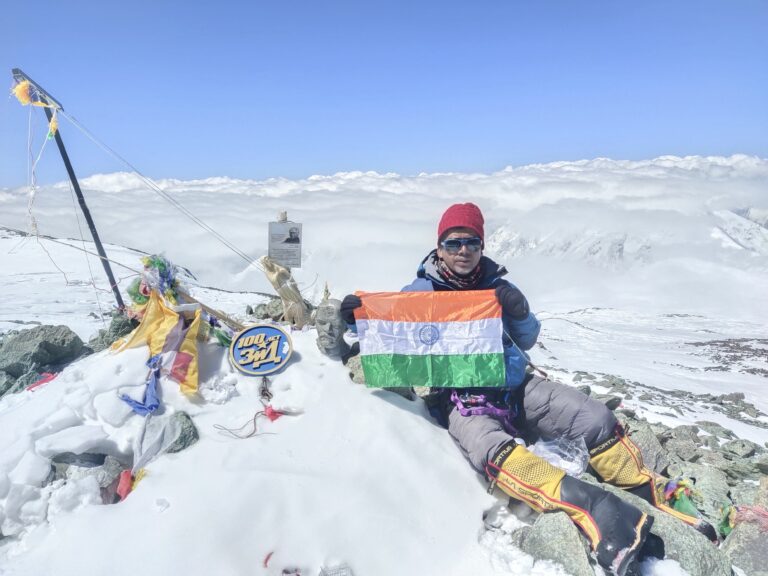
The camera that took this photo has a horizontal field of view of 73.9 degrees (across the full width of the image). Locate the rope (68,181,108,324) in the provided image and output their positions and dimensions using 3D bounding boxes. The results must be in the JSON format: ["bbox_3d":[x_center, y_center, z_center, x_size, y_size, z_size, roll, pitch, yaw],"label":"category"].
[{"bbox_3d":[-1.561,-0.178,2.700,0.100,0.800,0.080,-10,16,-29],"label":"rope"}]

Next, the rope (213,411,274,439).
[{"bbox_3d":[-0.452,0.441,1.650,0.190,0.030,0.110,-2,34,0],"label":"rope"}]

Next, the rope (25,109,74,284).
[{"bbox_3d":[-1.699,-0.457,2.600,0.230,0.880,0.140,-11,17,-31],"label":"rope"}]

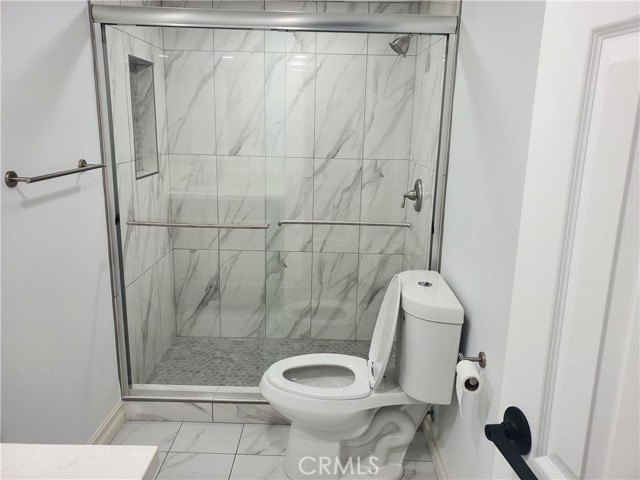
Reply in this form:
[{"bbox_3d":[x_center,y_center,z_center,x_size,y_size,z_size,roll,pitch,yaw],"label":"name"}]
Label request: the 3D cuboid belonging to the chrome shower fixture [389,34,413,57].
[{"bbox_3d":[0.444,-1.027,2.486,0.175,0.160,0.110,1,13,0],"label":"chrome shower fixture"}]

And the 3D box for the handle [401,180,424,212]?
[{"bbox_3d":[0.505,-0.245,2.668,0.106,0.178,0.172,1,13,0],"label":"handle"}]

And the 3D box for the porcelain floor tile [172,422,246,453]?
[{"bbox_3d":[-0.532,0.945,2.285,0.305,0.011,0.230,1,13,0],"label":"porcelain floor tile"}]

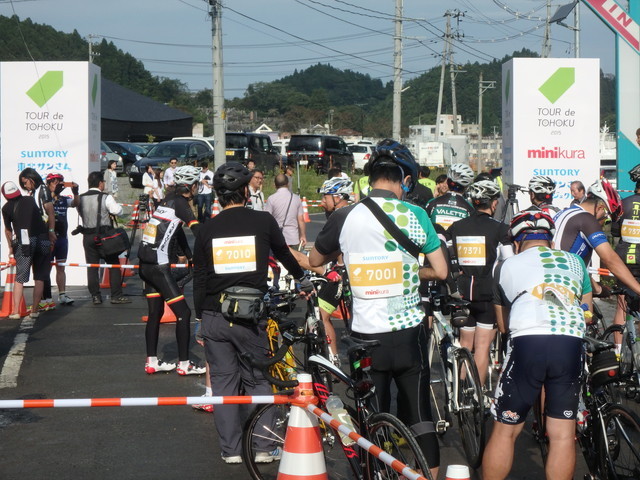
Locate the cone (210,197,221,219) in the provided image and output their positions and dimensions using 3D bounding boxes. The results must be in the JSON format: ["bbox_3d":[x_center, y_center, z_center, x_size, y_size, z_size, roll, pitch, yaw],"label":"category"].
[{"bbox_3d":[-2.921,-0.828,34.221,0.380,0.700,0.380,0,3,0],"label":"cone"}]

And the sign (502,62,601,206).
[{"bbox_3d":[3.341,-0.991,17.856,1.240,3.200,1.100,0,3,0],"label":"sign"}]

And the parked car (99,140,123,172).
[{"bbox_3d":[-9.840,-3.376,49.216,4.200,1.530,1.690,3,4,37],"label":"parked car"}]

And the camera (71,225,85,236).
[{"bbox_3d":[-3.018,-0.121,15.261,0.170,0.105,0.130,-25,3,-6],"label":"camera"}]

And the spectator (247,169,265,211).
[{"bbox_3d":[-0.812,-0.059,15.649,0.470,1.680,0.330,-2,4,-31],"label":"spectator"}]

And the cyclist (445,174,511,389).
[{"bbox_3d":[1.190,0.370,9.148,0.500,1.630,0.460,2,4,30],"label":"cyclist"}]

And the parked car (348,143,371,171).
[{"bbox_3d":[2.637,-4.288,65.000,1.700,1.520,4.100,1,4,19],"label":"parked car"}]

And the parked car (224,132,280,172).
[{"bbox_3d":[-2.832,-3.340,48.000,1.475,1.720,3.400,1,4,17],"label":"parked car"}]

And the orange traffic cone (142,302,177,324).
[{"bbox_3d":[-1.759,0.542,13.477,0.380,0.700,0.380,0,3,0],"label":"orange traffic cone"}]

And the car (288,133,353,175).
[{"bbox_3d":[0.064,-4.119,58.704,1.780,1.860,4.750,1,4,18],"label":"car"}]

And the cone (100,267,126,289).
[{"bbox_3d":[-2.927,0.314,17.382,0.380,0.700,0.380,0,3,0],"label":"cone"}]

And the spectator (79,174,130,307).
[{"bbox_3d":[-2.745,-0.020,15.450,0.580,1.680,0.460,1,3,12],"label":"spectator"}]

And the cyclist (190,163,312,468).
[{"bbox_3d":[-0.400,0.416,7.172,0.600,1.740,0.550,1,3,10],"label":"cyclist"}]

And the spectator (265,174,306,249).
[{"bbox_3d":[-0.398,0.025,14.748,0.500,1.640,0.330,-1,3,-9],"label":"spectator"}]

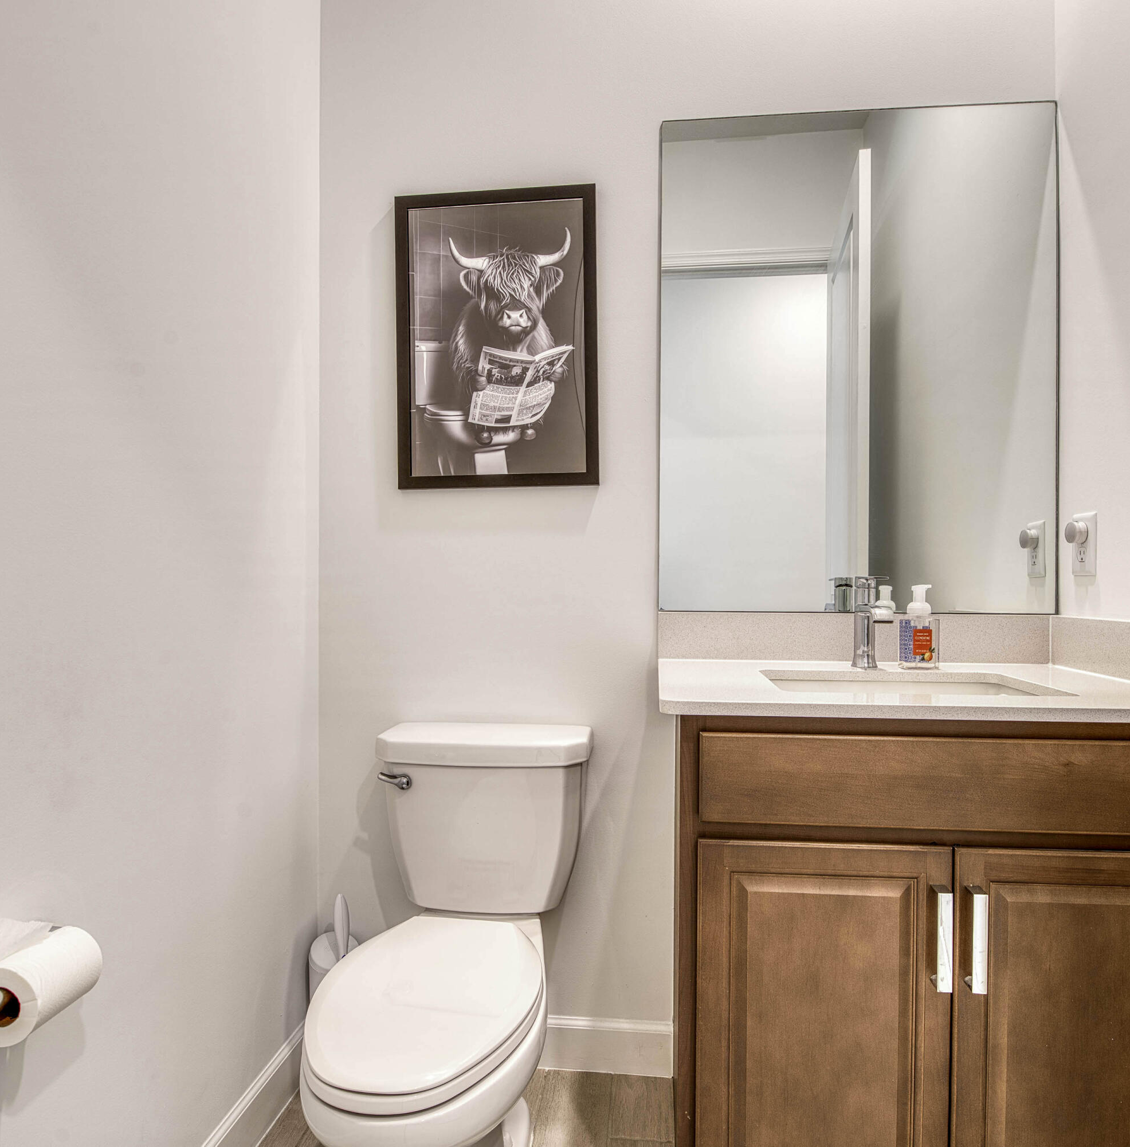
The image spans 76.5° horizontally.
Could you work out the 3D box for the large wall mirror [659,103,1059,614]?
[{"bbox_3d":[0.608,-0.446,1.509,0.813,1.058,0.012,0,0,6],"label":"large wall mirror"}]

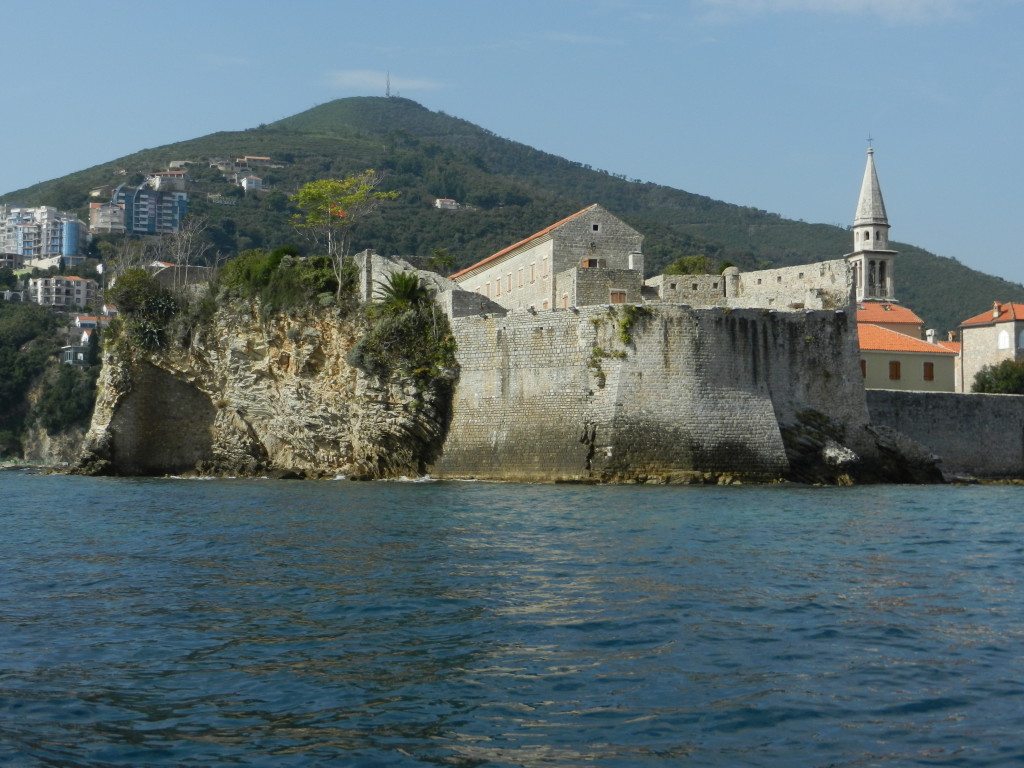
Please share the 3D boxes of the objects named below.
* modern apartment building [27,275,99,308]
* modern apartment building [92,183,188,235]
[{"bbox_3d":[-150.354,-30.808,525.000,21.000,11.300,13.000,1,-3,-28],"label":"modern apartment building"},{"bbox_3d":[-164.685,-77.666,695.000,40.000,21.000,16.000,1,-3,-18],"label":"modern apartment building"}]

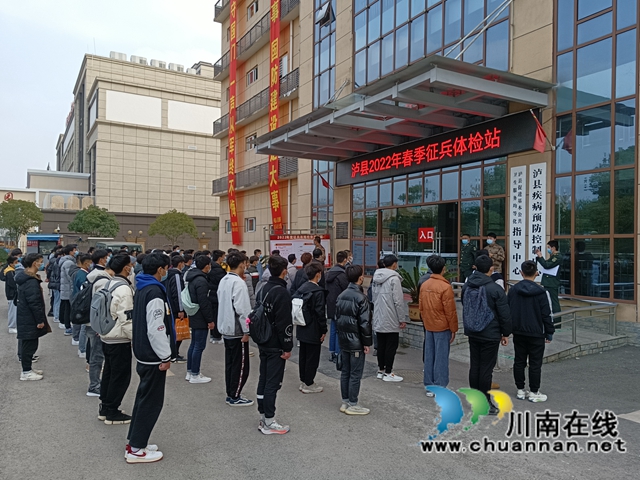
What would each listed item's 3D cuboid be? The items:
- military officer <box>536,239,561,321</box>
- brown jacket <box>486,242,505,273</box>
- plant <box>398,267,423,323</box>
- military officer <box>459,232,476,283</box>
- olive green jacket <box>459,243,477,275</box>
[{"bbox_3d":[4.640,0.912,10.050,0.460,1.780,0.530,1,0,-14],"label":"military officer"},{"bbox_3d":[4.102,0.434,11.700,0.360,0.720,0.540,1,-1,-35],"label":"brown jacket"},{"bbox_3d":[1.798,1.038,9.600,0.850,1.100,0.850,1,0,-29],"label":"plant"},{"bbox_3d":[3.676,0.743,12.400,0.340,1.760,0.520,1,0,-29],"label":"military officer"},{"bbox_3d":[3.676,0.460,12.400,0.330,0.750,0.520,1,0,-29],"label":"olive green jacket"}]

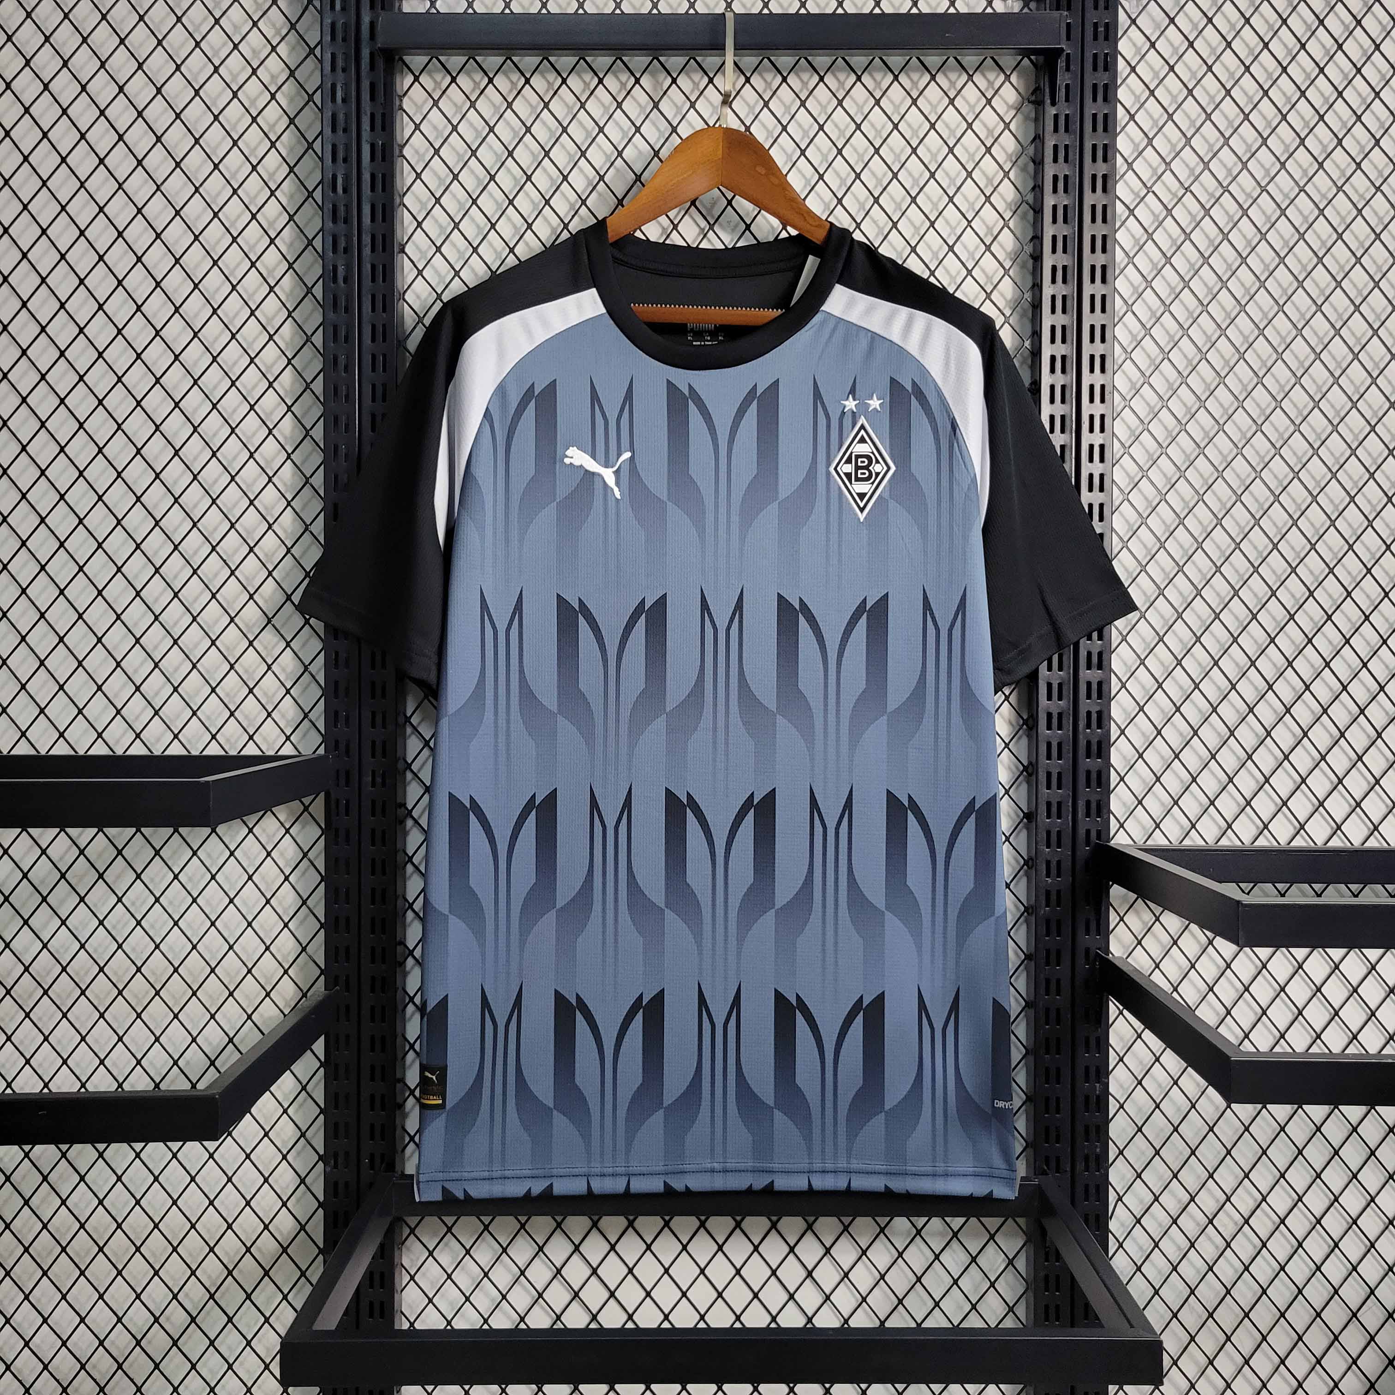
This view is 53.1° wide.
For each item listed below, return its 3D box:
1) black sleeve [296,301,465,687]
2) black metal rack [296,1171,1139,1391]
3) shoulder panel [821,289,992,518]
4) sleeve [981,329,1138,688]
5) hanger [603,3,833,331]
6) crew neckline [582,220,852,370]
[{"bbox_3d":[-0.259,-0.165,1.140,0.135,0.305,0.085,0,1,0],"label":"black sleeve"},{"bbox_3d":[0.015,0.430,1.052,0.571,0.032,0.297,0,1,0],"label":"black metal rack"},{"bbox_3d":[0.167,-0.235,1.115,0.135,0.192,0.060,0,1,0],"label":"shoulder panel"},{"bbox_3d":[0.295,-0.154,1.140,0.130,0.290,0.085,0,1,0],"label":"sleeve"},{"bbox_3d":[0.019,-0.434,1.145,0.430,0.260,0.060,0,1,0],"label":"hanger"},{"bbox_3d":[0.015,-0.323,1.120,0.216,0.122,0.085,0,1,0],"label":"crew neckline"}]

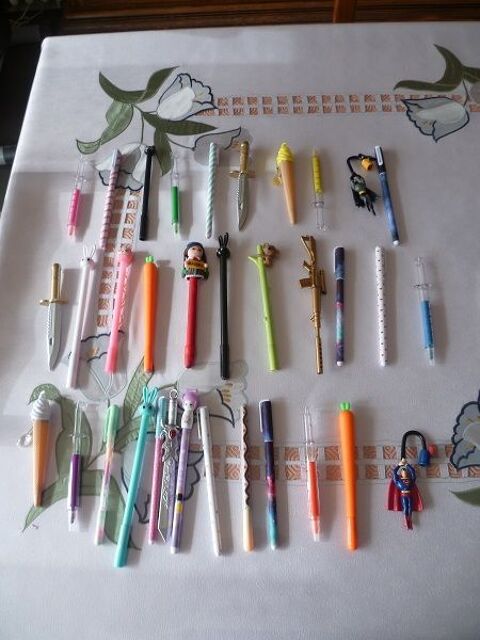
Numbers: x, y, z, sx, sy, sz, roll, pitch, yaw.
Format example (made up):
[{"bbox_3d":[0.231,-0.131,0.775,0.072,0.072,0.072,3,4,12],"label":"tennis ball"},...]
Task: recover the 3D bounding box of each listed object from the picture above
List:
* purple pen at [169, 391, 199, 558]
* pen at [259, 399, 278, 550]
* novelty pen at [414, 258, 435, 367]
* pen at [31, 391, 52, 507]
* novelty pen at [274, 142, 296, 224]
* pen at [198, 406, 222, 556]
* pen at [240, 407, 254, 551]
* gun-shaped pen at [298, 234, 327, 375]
[{"bbox_3d":[-0.057,0.149,0.524,0.015,0.015,0.160,2,68,4],"label":"purple pen"},{"bbox_3d":[0.033,0.169,0.578,0.013,0.011,0.162,-4,68,3],"label":"pen"},{"bbox_3d":[0.228,-0.013,0.636,0.021,0.013,0.144,0,68,4],"label":"novelty pen"},{"bbox_3d":[-0.208,0.132,0.538,0.018,0.018,0.119,-7,67,1],"label":"pen"},{"bbox_3d":[0.065,-0.190,0.716,0.029,0.021,0.138,-5,68,2],"label":"novelty pen"},{"bbox_3d":[-0.032,0.177,0.580,0.013,0.011,0.161,-8,68,1],"label":"pen"},{"bbox_3d":[0.008,0.158,0.528,0.011,0.011,0.143,-3,67,1],"label":"pen"},{"bbox_3d":[0.087,-0.021,0.602,0.029,0.010,0.175,-1,67,2],"label":"gun-shaped pen"}]

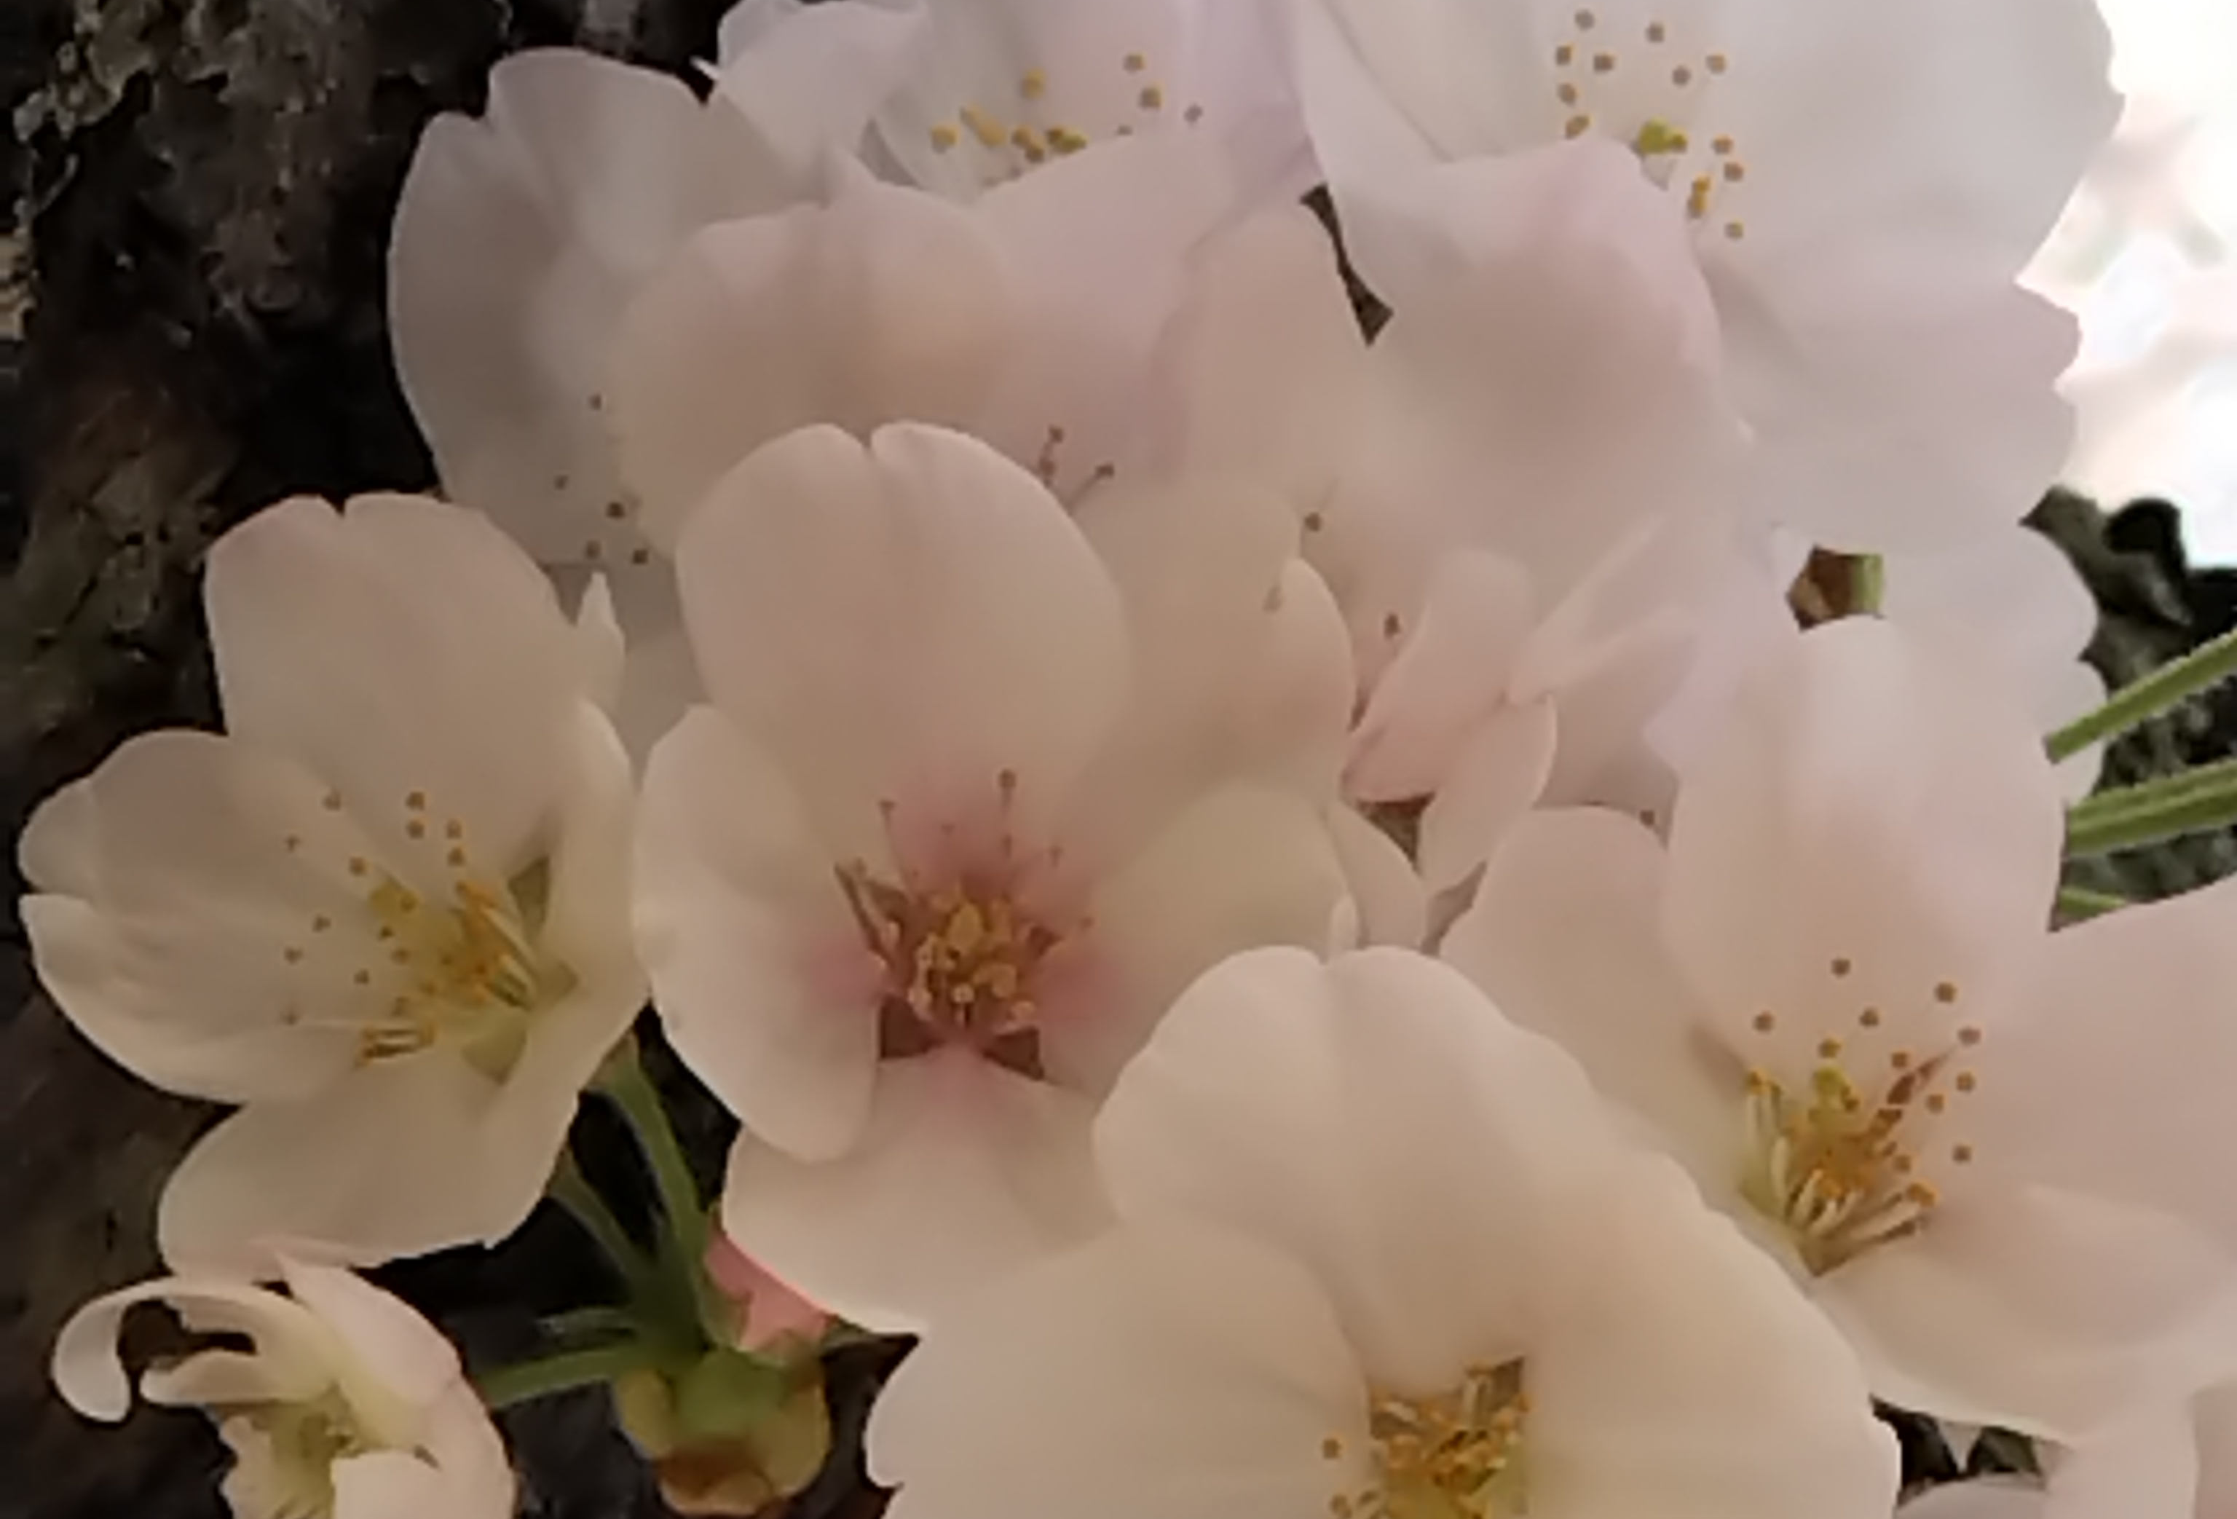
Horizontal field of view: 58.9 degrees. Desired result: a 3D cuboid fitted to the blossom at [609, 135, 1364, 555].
[{"bbox_3d":[-0.007,-0.021,0.110,0.041,0.034,0.020,0,-12,0],"label":"blossom"}]

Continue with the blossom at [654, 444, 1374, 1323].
[{"bbox_3d":[-0.006,0.006,0.096,0.036,0.043,0.018,0,-15,-2],"label":"blossom"}]

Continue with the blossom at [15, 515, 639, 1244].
[{"bbox_3d":[-0.042,0.006,0.107,0.034,0.041,0.020,-2,-9,17],"label":"blossom"}]

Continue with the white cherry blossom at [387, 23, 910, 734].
[{"bbox_3d":[-0.027,-0.022,0.117,0.034,0.041,0.020,-2,-6,15],"label":"white cherry blossom"}]

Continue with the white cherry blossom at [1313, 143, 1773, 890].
[{"bbox_3d":[0.022,-0.013,0.104,0.029,0.036,0.022,-1,0,9],"label":"white cherry blossom"}]

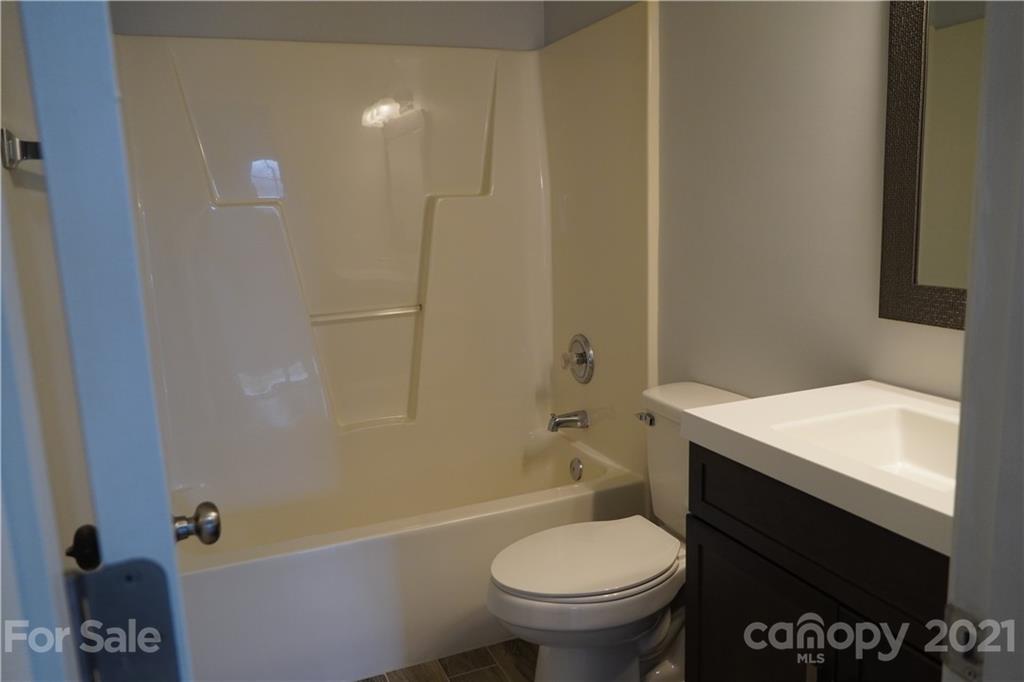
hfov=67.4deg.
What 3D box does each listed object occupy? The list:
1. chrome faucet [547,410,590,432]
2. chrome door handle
[{"bbox_3d":[0.202,0.289,2.756,0.143,0.072,0.057,-7,11,-22],"label":"chrome faucet"},{"bbox_3d":[-0.396,0.229,0.952,0.062,0.059,0.059,-7,11,-25],"label":"chrome door handle"}]

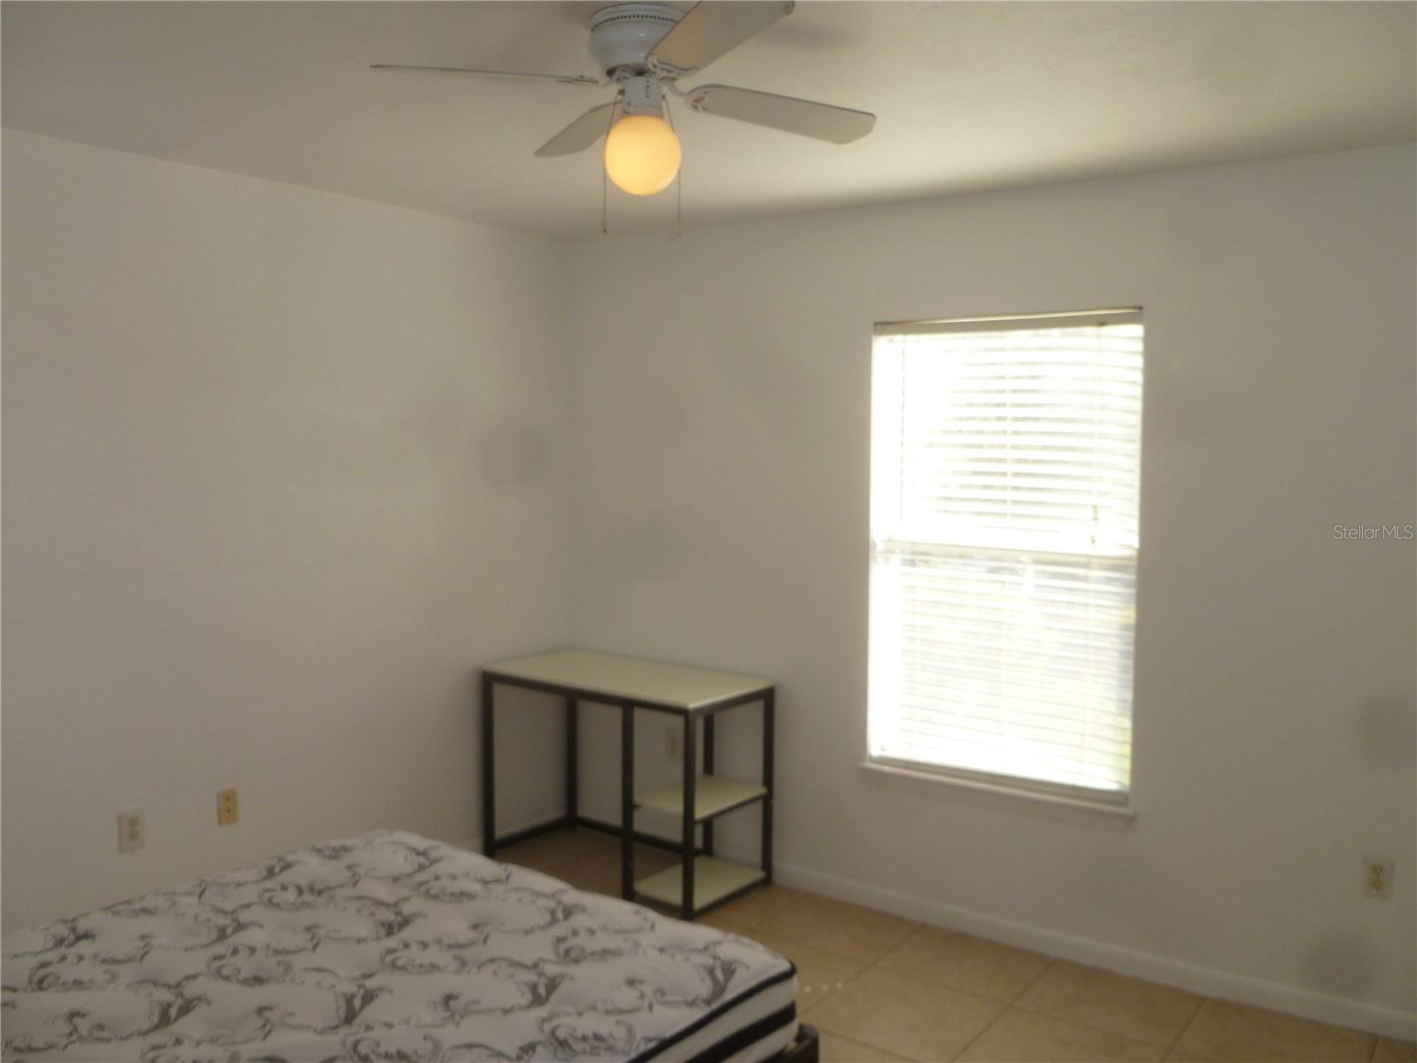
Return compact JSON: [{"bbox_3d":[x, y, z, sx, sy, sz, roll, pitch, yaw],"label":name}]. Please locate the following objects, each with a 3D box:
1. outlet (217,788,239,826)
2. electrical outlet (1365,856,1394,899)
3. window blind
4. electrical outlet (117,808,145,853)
[{"bbox_3d":[-1.480,0.848,3.535,0.010,0.112,0.069,4,6,35],"label":"outlet"},{"bbox_3d":[1.821,0.939,3.111,0.070,0.114,0.010,4,6,35],"label":"electrical outlet"},{"bbox_3d":[0.925,0.066,3.700,0.865,1.475,0.060,4,6,35],"label":"window blind"},{"bbox_3d":[-1.656,0.855,3.288,0.010,0.115,0.070,4,6,35],"label":"electrical outlet"}]

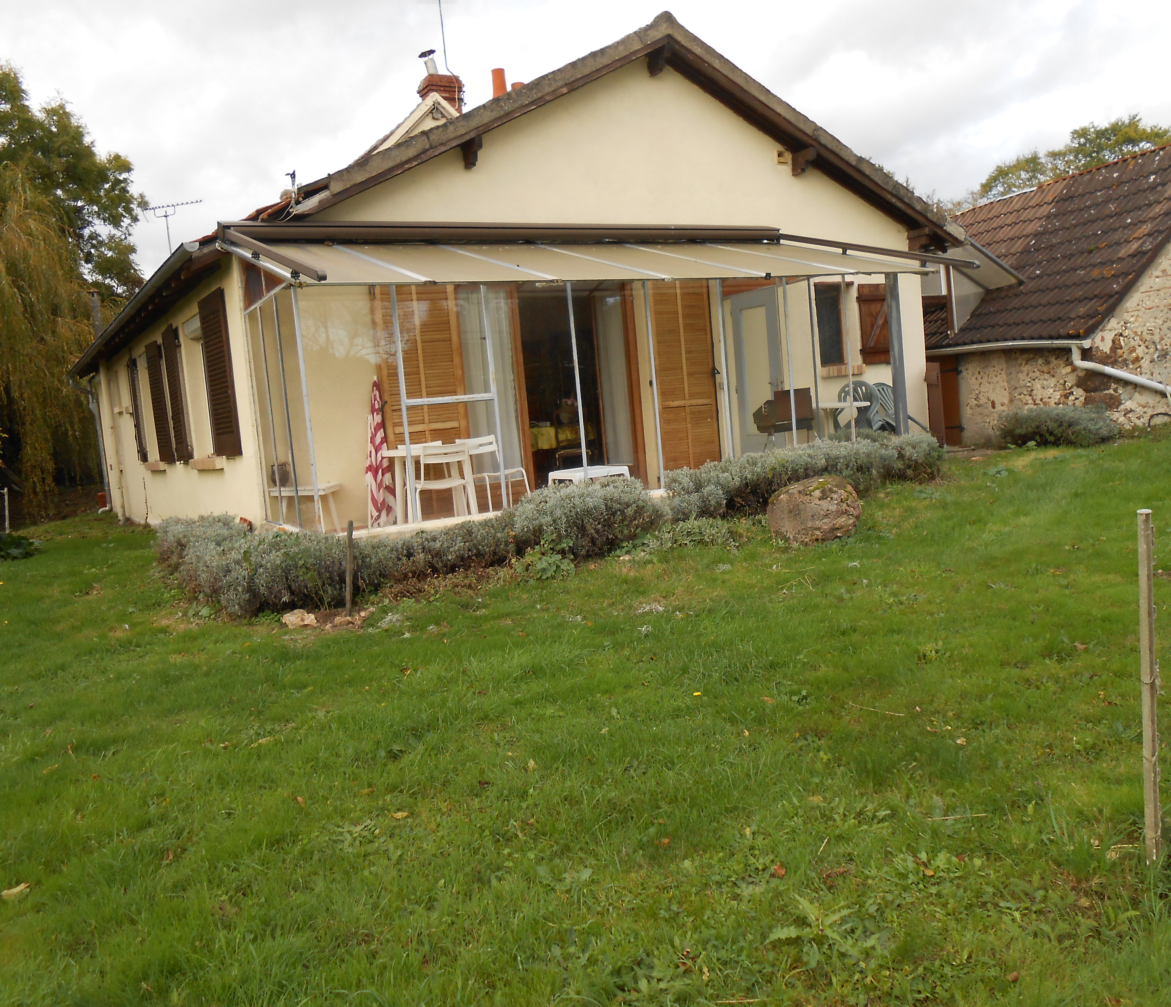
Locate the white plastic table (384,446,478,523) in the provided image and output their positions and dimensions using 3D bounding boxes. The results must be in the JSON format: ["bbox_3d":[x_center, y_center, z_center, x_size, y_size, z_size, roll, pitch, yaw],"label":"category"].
[{"bbox_3d":[-1.273,-0.090,8.588,0.730,0.730,0.730,-7,6,-20],"label":"white plastic table"}]

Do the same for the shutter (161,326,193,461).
[{"bbox_3d":[-4.311,-1.143,10.637,0.050,1.360,0.700,-9,6,-30],"label":"shutter"}]

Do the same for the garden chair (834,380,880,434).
[{"bbox_3d":[2.871,-0.777,10.609,0.510,0.940,0.540,-3,6,20],"label":"garden chair"}]

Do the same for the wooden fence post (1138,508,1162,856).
[{"bbox_3d":[1.652,0.547,2.954,0.041,1.057,0.041,-2,6,20],"label":"wooden fence post"}]

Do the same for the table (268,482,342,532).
[{"bbox_3d":[-2.615,0.049,9.416,0.520,0.460,0.760,-6,5,-9],"label":"table"}]

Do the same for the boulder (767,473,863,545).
[{"bbox_3d":[1.719,0.051,7.600,0.670,0.470,0.580,-4,5,12],"label":"boulder"}]

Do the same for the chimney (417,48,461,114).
[{"bbox_3d":[-2.416,-6.891,16.633,0.560,0.980,0.520,-9,6,-30],"label":"chimney"}]

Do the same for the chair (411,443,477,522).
[{"bbox_3d":[-1.178,-0.087,8.218,0.430,0.775,0.510,-8,6,-22],"label":"chair"}]

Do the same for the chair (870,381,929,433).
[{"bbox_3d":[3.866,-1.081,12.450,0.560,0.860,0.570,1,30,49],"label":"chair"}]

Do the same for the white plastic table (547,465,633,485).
[{"bbox_3d":[0.027,-0.126,9.562,0.580,0.390,0.630,-9,6,-30],"label":"white plastic table"}]

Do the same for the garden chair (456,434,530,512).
[{"bbox_3d":[-0.872,-0.213,9.201,0.430,0.785,0.520,-8,6,-30],"label":"garden chair"}]

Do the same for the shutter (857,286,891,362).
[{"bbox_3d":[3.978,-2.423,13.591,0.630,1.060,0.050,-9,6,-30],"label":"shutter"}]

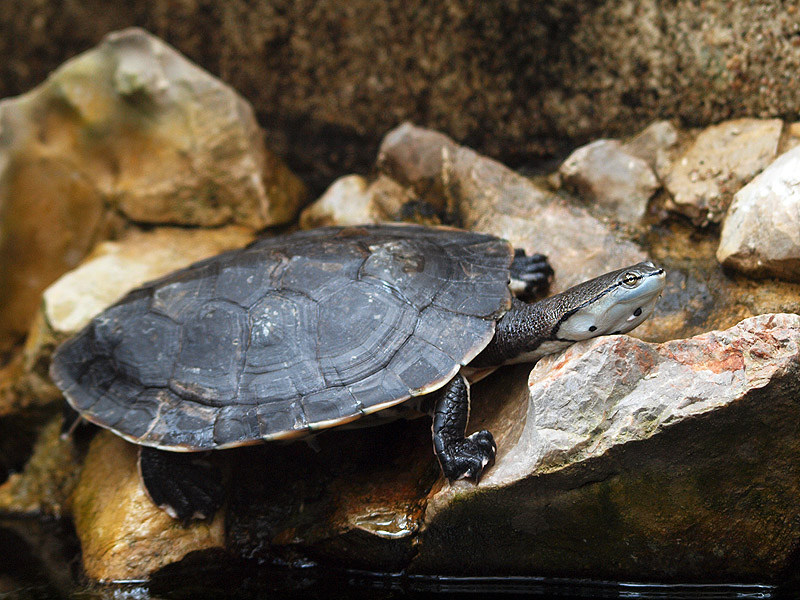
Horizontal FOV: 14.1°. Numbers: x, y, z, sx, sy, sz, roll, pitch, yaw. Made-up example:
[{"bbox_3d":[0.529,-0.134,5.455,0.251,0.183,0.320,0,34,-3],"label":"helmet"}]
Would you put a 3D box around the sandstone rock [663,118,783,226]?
[{"bbox_3d":[0.231,-0.090,2.300,0.085,0.062,0.060,4,19,11],"label":"sandstone rock"}]

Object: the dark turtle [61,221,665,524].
[{"bbox_3d":[-0.027,0.014,2.030,0.415,0.112,0.240,-9,34,20],"label":"dark turtle"}]

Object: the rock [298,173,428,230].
[{"bbox_3d":[-0.026,-0.062,2.330,0.092,0.055,0.065,0,19,0],"label":"rock"}]

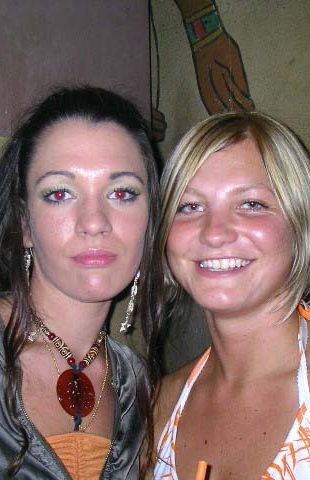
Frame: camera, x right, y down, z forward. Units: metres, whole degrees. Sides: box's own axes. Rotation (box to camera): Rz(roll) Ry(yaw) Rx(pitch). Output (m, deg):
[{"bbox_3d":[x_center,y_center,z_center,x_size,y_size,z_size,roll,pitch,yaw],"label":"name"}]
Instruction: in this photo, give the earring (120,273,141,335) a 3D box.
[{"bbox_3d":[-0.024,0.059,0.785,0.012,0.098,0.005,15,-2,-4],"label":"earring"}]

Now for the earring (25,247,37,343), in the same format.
[{"bbox_3d":[-0.136,0.060,0.770,0.010,0.105,0.005,-2,-2,0],"label":"earring"}]

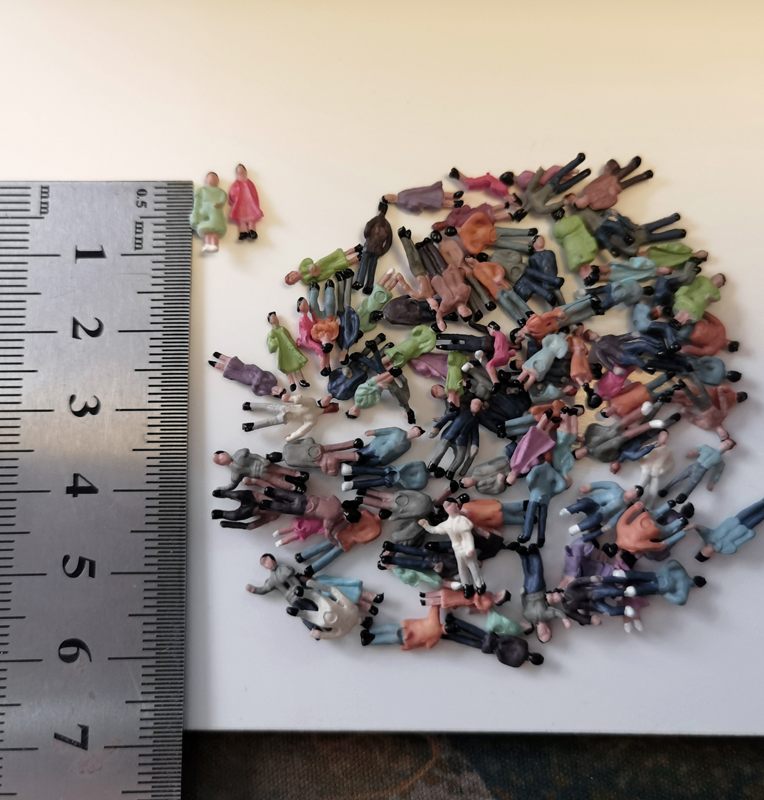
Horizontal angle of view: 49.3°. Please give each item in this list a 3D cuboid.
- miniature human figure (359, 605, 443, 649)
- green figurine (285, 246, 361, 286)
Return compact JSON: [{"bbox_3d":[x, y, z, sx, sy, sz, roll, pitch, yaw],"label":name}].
[{"bbox_3d":[0.003,0.027,0.100,0.012,0.003,0.005,-5,82,-2],"label":"miniature human figure"},{"bbox_3d":[-0.007,-0.017,0.106,0.011,0.003,0.004,-23,83,-4],"label":"green figurine"}]

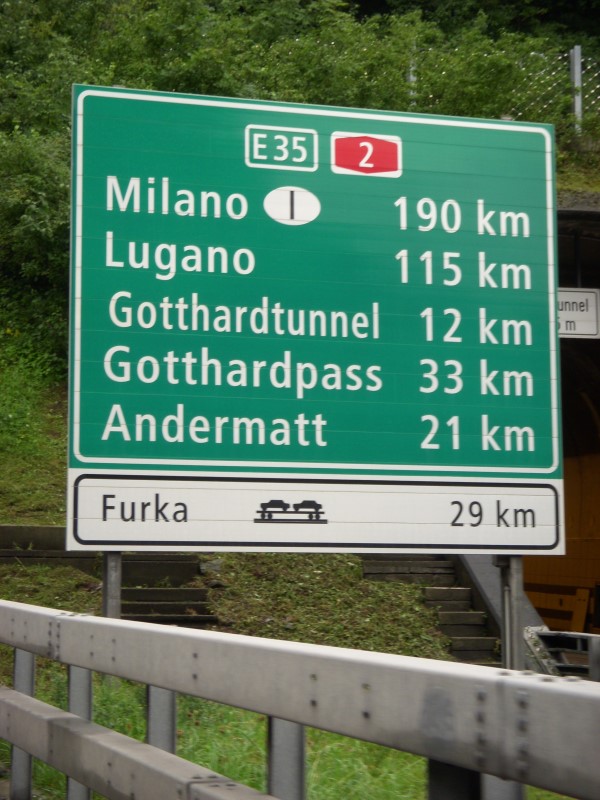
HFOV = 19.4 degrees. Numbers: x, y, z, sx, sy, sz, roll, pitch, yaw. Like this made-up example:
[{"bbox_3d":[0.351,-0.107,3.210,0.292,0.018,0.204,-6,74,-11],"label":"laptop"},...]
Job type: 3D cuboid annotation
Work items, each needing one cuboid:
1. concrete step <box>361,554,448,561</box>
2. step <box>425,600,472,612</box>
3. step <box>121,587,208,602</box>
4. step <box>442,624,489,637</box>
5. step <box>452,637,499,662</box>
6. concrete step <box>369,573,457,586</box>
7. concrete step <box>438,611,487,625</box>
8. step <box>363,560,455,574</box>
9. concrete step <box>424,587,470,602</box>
[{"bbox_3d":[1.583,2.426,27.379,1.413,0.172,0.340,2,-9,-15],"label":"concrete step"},{"bbox_3d":[2.170,3.096,26.348,0.733,0.166,0.340,2,-9,-15],"label":"step"},{"bbox_3d":[-1.998,2.763,24.762,1.378,0.198,0.340,2,-9,-15],"label":"step"},{"bbox_3d":[2.350,3.390,25.808,0.733,0.177,0.340,2,-9,-15],"label":"step"},{"bbox_3d":[2.449,3.590,25.260,0.703,0.346,0.340,2,-9,-15],"label":"step"},{"bbox_3d":[1.616,2.739,26.796,1.430,0.199,0.340,2,-9,-15],"label":"concrete step"},{"bbox_3d":[2.330,3.210,25.830,0.719,0.192,0.340,2,-9,-15],"label":"concrete step"},{"bbox_3d":[1.602,2.552,26.820,1.431,0.184,0.340,2,-9,-15],"label":"step"},{"bbox_3d":[2.164,2.920,26.373,0.719,0.196,0.340,2,-9,-15],"label":"concrete step"}]

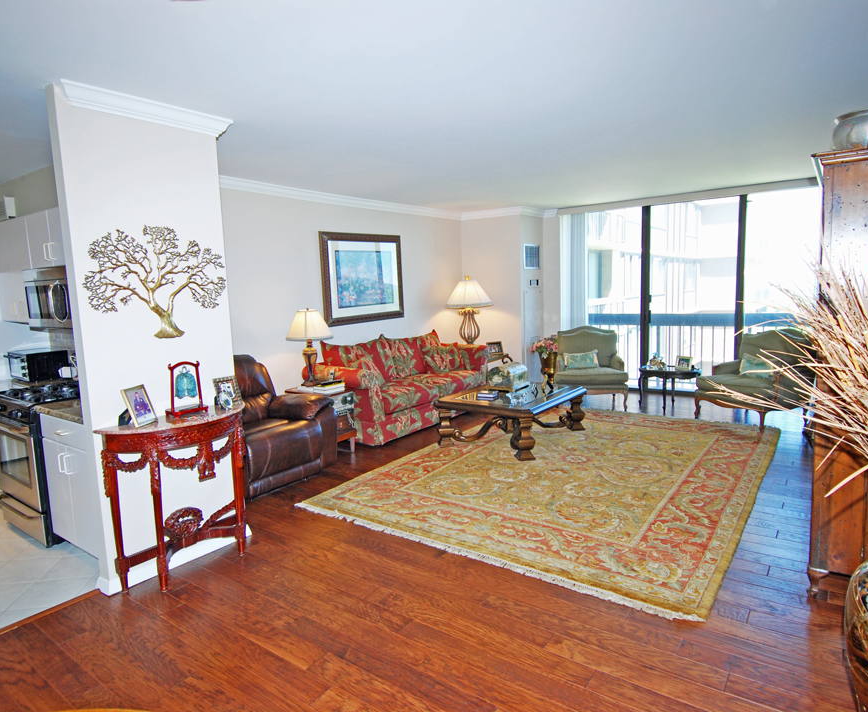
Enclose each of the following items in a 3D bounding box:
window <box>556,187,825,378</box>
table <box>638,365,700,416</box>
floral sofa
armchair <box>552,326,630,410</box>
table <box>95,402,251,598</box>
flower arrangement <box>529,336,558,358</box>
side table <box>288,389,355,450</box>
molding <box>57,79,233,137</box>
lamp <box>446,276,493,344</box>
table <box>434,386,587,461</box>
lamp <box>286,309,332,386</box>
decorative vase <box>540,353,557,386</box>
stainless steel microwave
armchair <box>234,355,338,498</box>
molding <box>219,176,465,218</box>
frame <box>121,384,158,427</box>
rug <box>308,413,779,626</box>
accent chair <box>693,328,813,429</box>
[{"bbox_3d":[3.145,-0.748,6.974,3.250,2.450,0.120,3,9,36],"label":"window"},{"bbox_3d":[2.821,0.383,6.383,0.700,0.440,0.500,3,9,36],"label":"table"},{"bbox_3d":[-0.317,0.295,6.047,0.920,0.900,1.940,4,9,39],"label":"floral sofa"},{"bbox_3d":[1.986,0.118,6.702,0.820,0.950,0.780,0,8,16],"label":"armchair"},{"bbox_3d":[-1.294,0.774,2.937,0.310,0.870,0.850,3,9,36],"label":"table"},{"bbox_3d":[1.542,-0.115,7.235,0.420,0.310,0.400,3,9,36],"label":"flower arrangement"},{"bbox_3d":[-1.050,0.623,5.059,0.550,0.600,0.400,3,9,36],"label":"side table"},{"bbox_3d":[-1.411,-1.220,2.699,0.090,0.105,0.800,4,9,39],"label":"molding"},{"bbox_3d":[0.460,-0.513,7.162,0.580,0.980,0.580,-1,7,4],"label":"lamp"},{"bbox_3d":[0.769,0.598,5.137,1.000,0.450,1.060,4,9,39],"label":"table"},{"bbox_3d":[-1.162,-0.081,5.069,0.390,0.730,0.390,-3,7,-12],"label":"lamp"},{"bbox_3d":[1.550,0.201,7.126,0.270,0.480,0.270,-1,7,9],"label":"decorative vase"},{"bbox_3d":[-2.496,-0.402,3.743,0.760,0.420,0.390,3,9,36],"label":"stainless steel microwave"},{"bbox_3d":[-1.502,0.497,4.434,0.960,0.970,1.000,4,9,39],"label":"armchair"},{"bbox_3d":[-0.820,-1.686,5.873,0.090,0.105,3.700,4,9,39],"label":"molding"},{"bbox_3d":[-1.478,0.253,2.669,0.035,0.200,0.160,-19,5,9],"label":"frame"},{"bbox_3d":[1.211,0.879,4.525,2.660,0.012,3.700,3,9,36],"label":"rug"},{"bbox_3d":[3.326,0.204,5.562,0.780,0.960,0.740,-5,8,-24],"label":"accent chair"}]

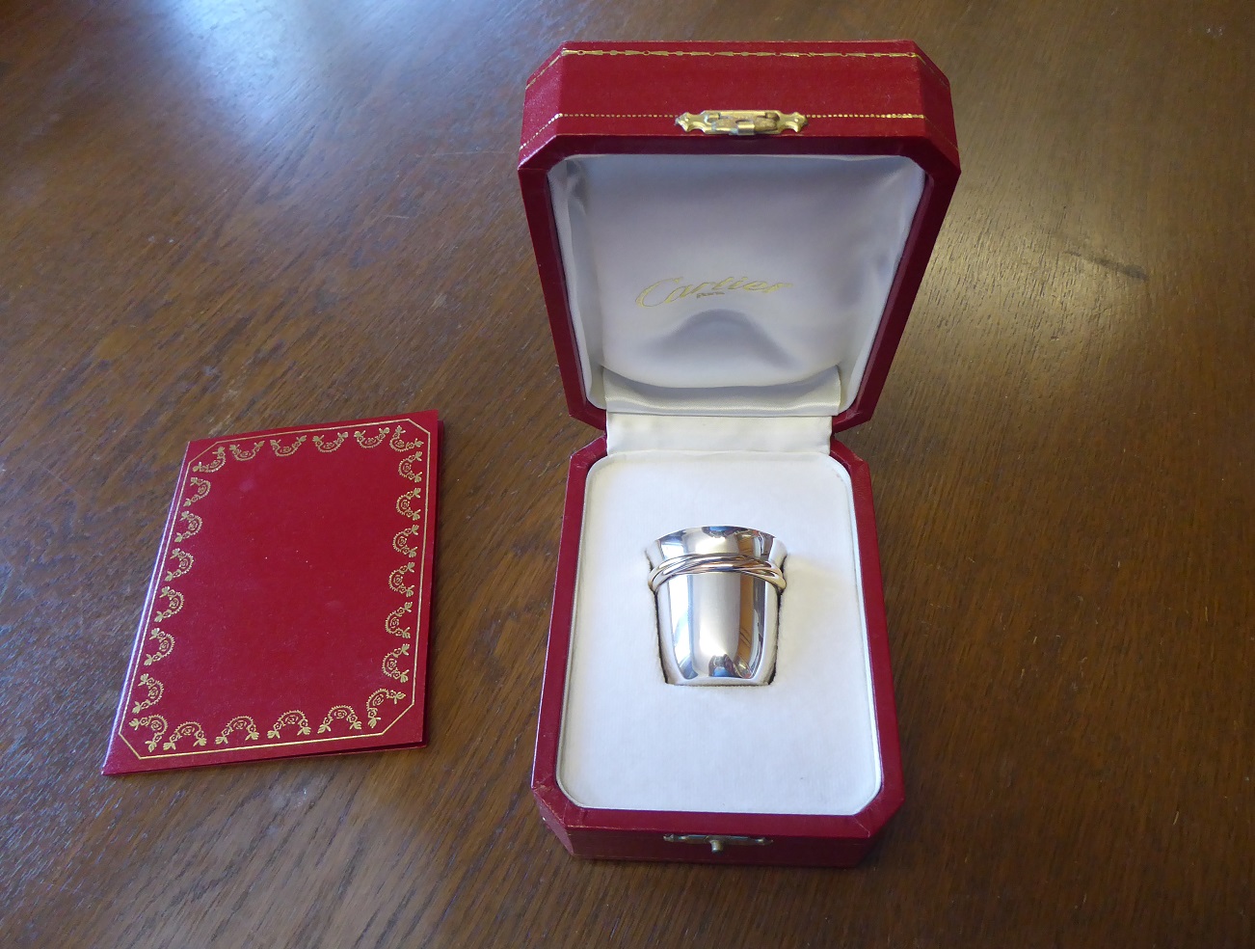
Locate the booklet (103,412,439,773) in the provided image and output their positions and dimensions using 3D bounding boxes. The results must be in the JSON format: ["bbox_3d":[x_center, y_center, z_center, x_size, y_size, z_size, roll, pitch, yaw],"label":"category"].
[{"bbox_3d":[-0.110,0.032,0.297,0.091,0.005,0.123,-6,54,0],"label":"booklet"}]

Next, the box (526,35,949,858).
[{"bbox_3d":[0.024,-0.003,0.223,0.094,0.152,0.152,1,54,4],"label":"box"}]

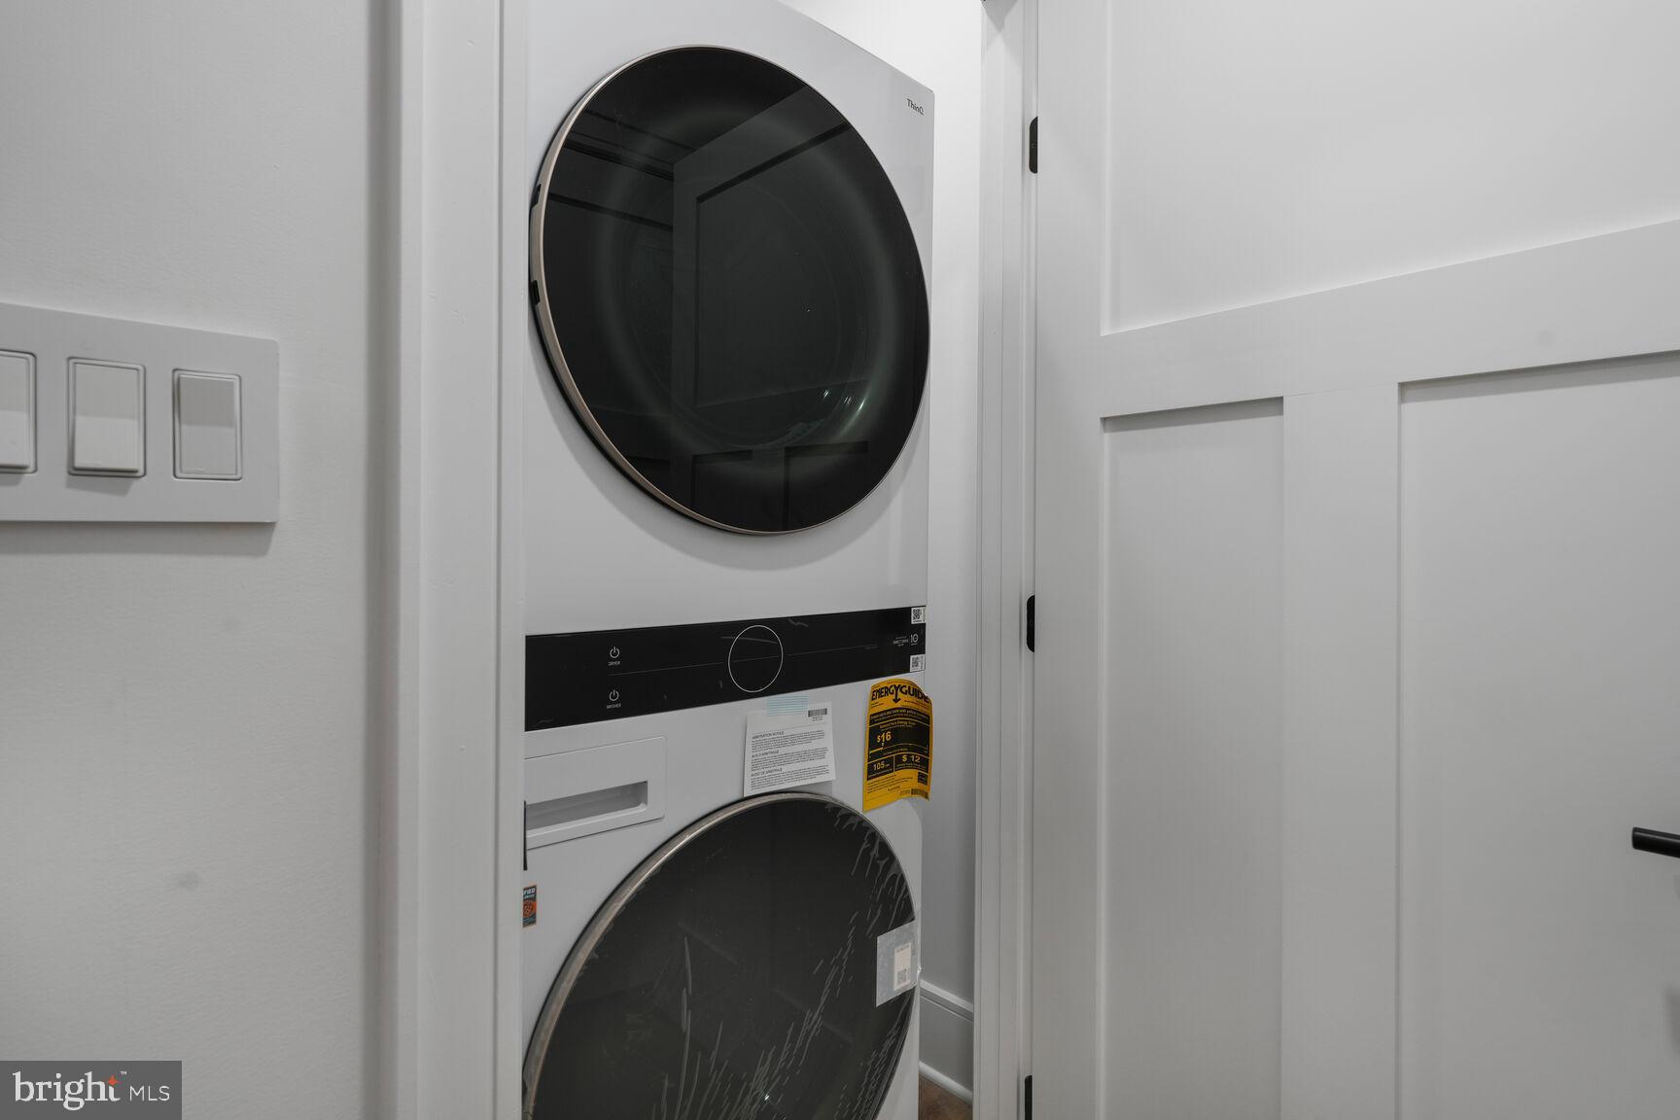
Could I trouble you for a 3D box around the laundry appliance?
[{"bbox_3d":[-0.343,0.208,1.295,0.686,1.890,0.775,-1,2,-42],"label":"laundry appliance"}]

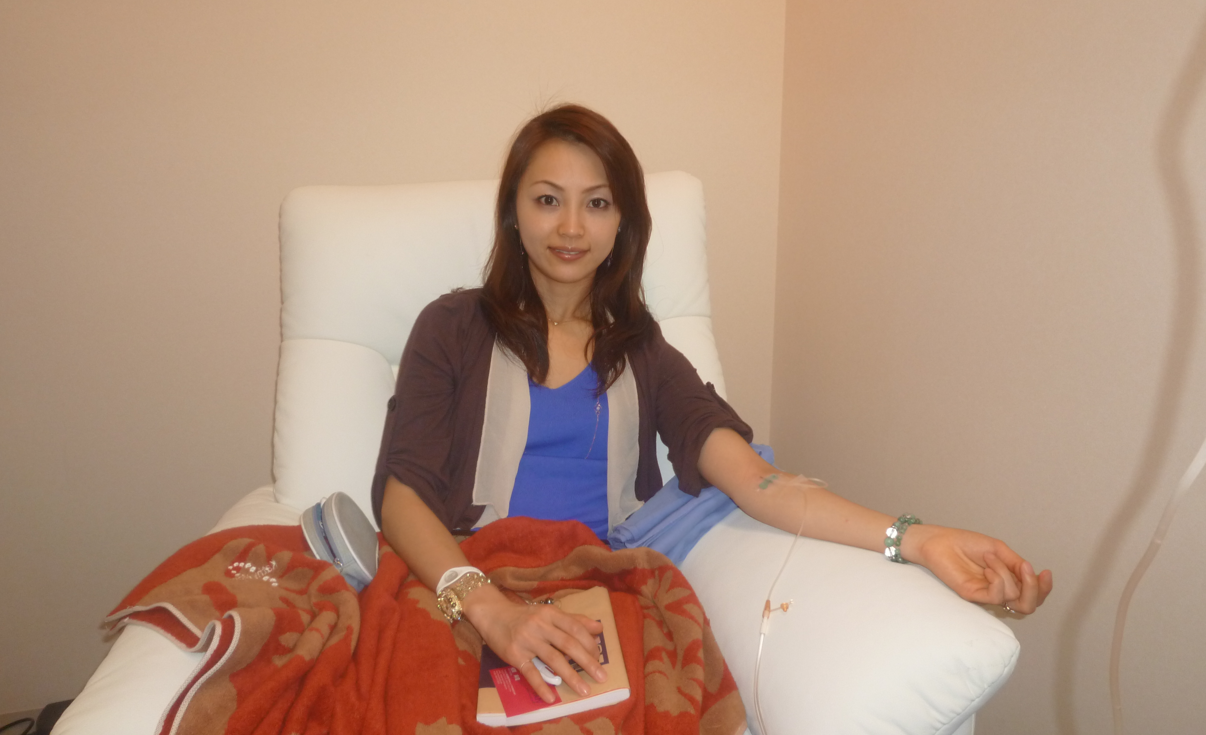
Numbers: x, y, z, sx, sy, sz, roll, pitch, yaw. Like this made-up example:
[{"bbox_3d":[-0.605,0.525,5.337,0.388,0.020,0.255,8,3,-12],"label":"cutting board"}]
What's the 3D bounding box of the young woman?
[{"bbox_3d":[0.105,0.300,0.980,0.730,1.180,0.820,-2,14,-8],"label":"young woman"}]

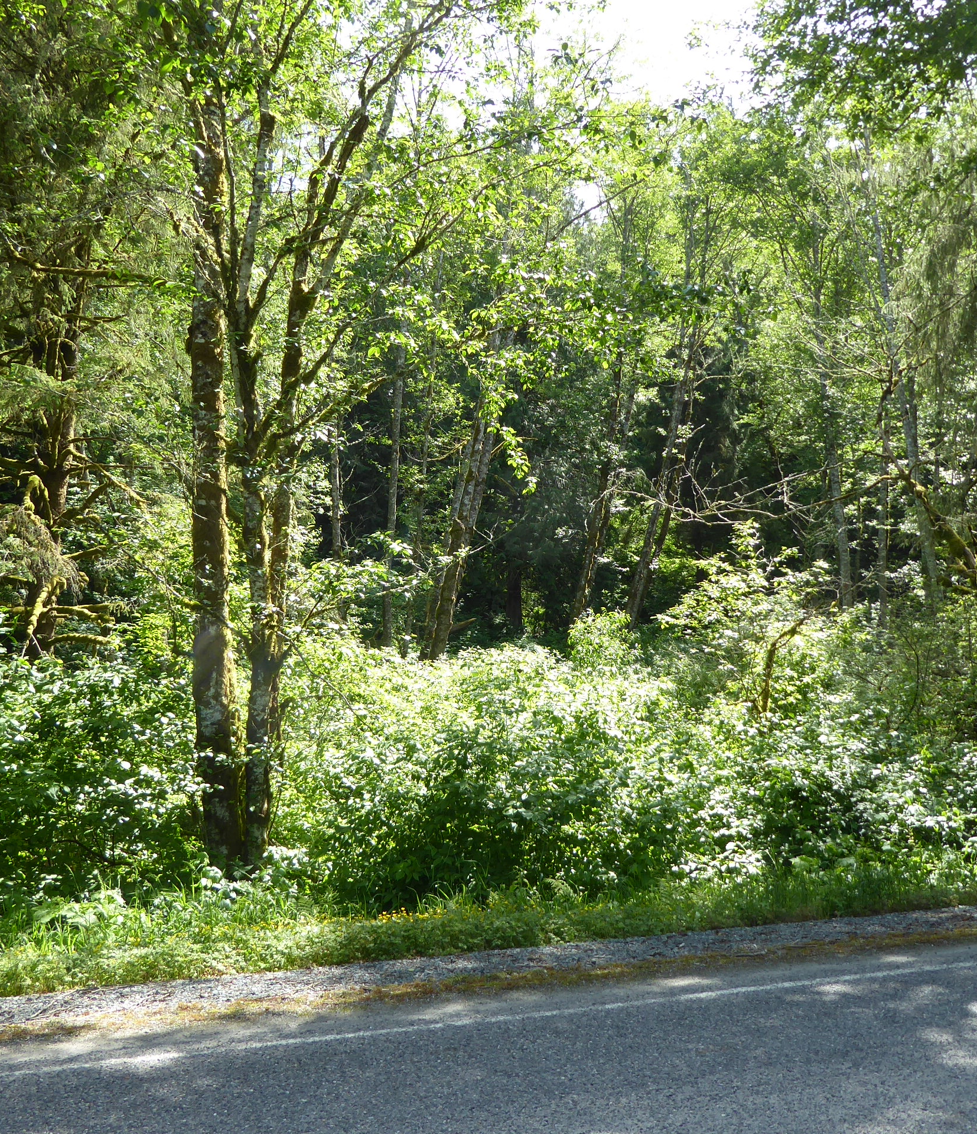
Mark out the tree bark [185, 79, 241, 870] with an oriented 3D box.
[{"bbox_3d":[-2.155,-0.854,8.637,0.290,6.356,0.290,-1,-6,-14],"label":"tree bark"}]

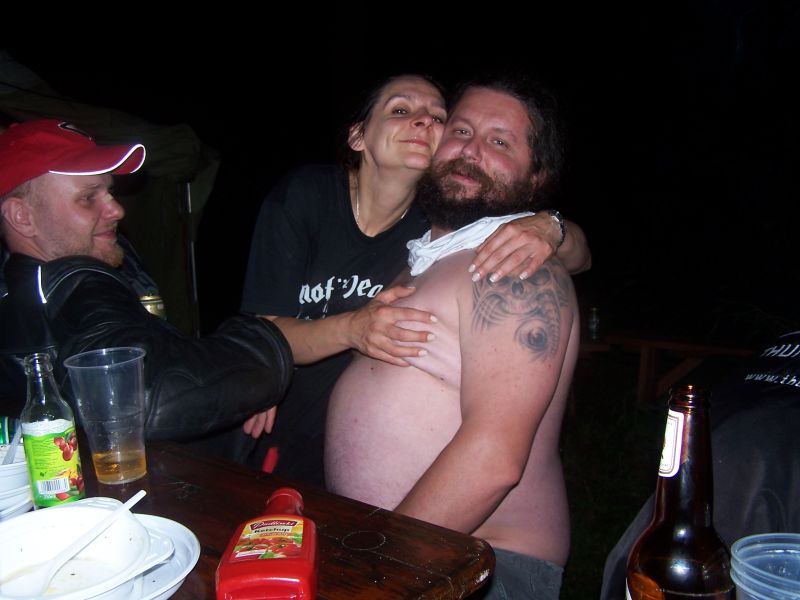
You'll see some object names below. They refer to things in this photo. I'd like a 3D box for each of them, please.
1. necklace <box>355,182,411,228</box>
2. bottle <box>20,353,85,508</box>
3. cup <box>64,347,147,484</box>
[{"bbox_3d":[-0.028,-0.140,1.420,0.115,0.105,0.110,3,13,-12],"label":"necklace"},{"bbox_3d":[-0.401,0.148,1.003,0.058,0.176,0.058,-9,11,-21],"label":"bottle"},{"bbox_3d":[-0.350,0.143,1.077,0.096,0.151,0.096,-8,11,-18],"label":"cup"}]

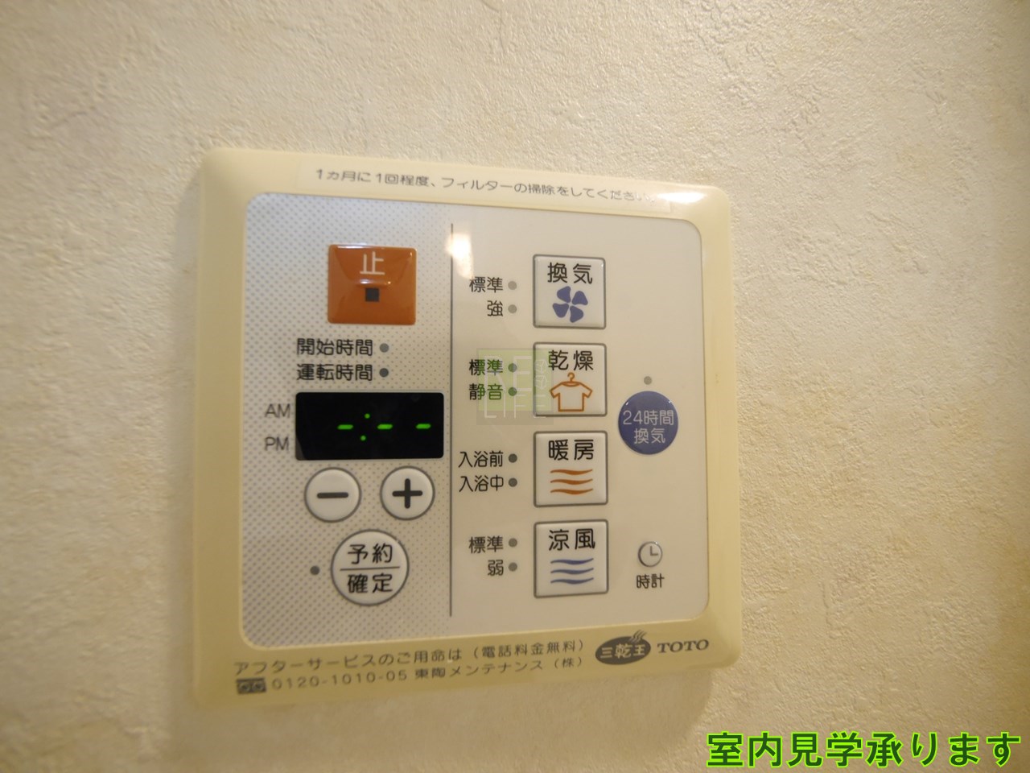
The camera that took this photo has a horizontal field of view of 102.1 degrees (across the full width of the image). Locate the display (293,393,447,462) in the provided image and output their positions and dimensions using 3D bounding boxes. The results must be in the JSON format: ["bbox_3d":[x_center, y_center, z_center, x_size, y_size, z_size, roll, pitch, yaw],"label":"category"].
[{"bbox_3d":[-0.031,0.009,0.090,0.031,0.014,0.003,0,-2,-7],"label":"display"}]

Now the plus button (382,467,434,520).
[{"bbox_3d":[-0.023,0.023,0.089,0.011,0.011,0.003,0,-2,-7],"label":"plus button"}]

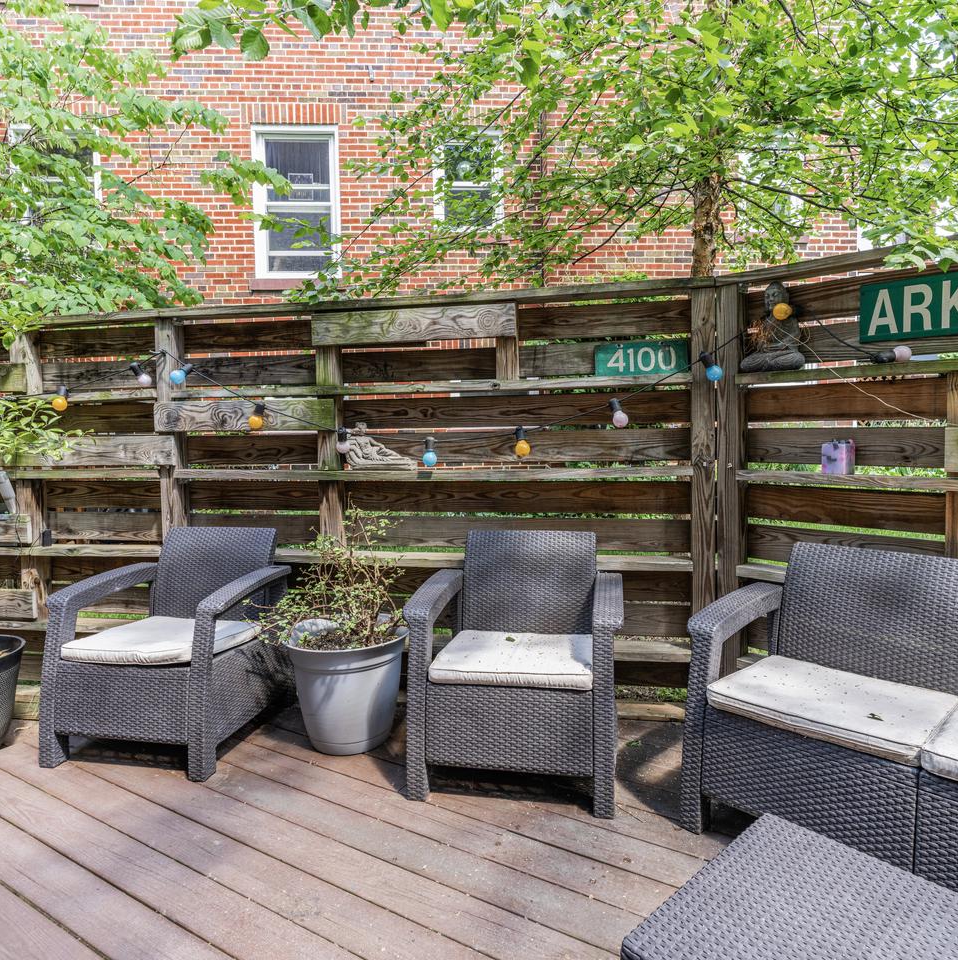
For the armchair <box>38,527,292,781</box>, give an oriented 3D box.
[{"bbox_3d":[-1.204,0.630,2.587,0.720,0.800,0.700,0,2,12],"label":"armchair"}]

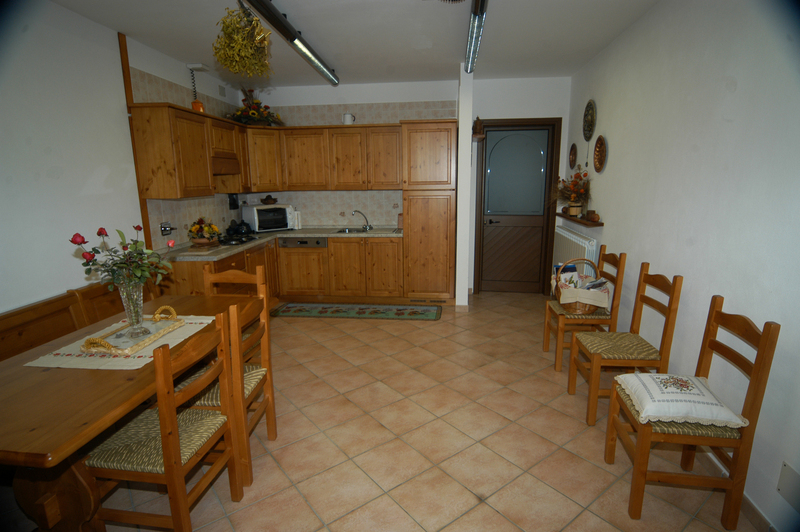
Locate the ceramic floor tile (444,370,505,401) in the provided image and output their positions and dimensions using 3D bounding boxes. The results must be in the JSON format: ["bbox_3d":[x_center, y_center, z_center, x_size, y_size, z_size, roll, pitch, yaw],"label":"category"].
[{"bbox_3d":[0.512,0.840,2.811,0.303,0.010,0.303,-9,14,-37],"label":"ceramic floor tile"}]

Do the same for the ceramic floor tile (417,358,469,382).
[{"bbox_3d":[0.332,0.847,3.225,0.326,0.010,0.326,-9,13,-37],"label":"ceramic floor tile"}]

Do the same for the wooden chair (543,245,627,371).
[{"bbox_3d":[1.457,0.330,3.209,0.453,0.930,0.428,1,11,7],"label":"wooden chair"}]

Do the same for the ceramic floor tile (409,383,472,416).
[{"bbox_3d":[0.264,0.879,2.628,0.303,0.010,0.303,-9,14,-37],"label":"ceramic floor tile"}]

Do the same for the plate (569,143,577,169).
[{"bbox_3d":[1.946,-1.232,4.489,0.040,0.280,0.280,1,11,8],"label":"plate"}]

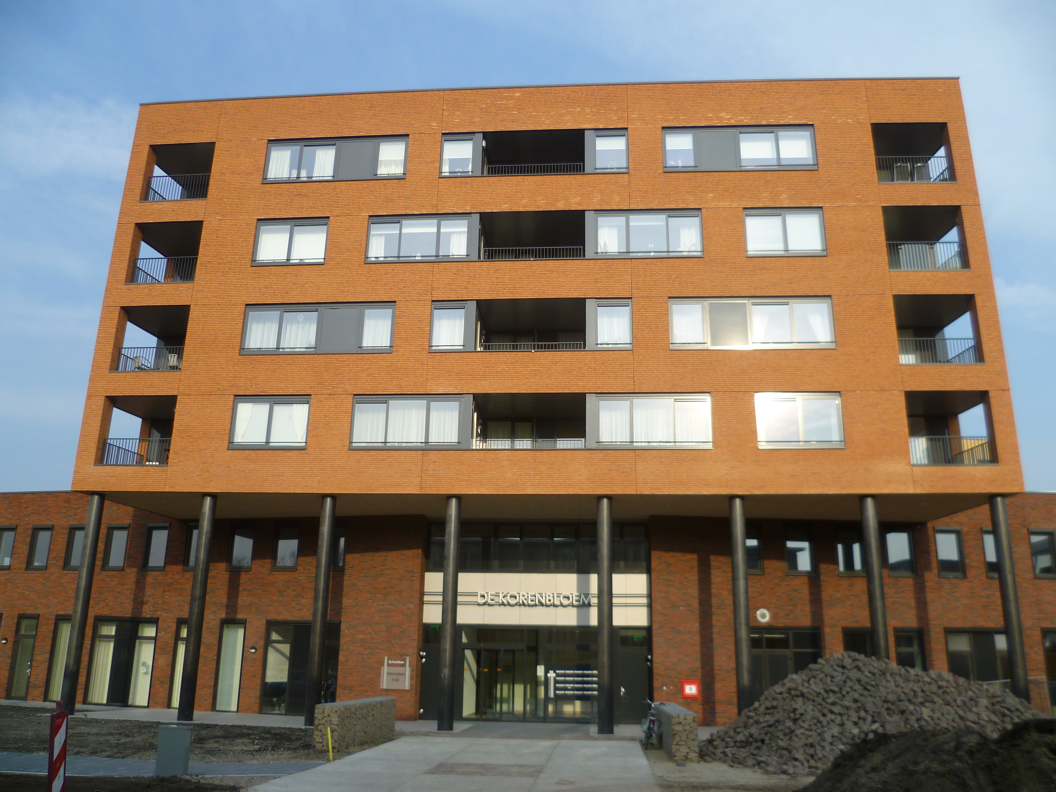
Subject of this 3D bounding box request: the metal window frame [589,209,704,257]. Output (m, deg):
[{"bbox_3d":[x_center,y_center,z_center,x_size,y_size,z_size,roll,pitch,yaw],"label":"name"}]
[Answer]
[{"bbox_3d":[3.586,-4.999,26.407,3.601,1.635,0.150,0,-17,5],"label":"metal window frame"}]

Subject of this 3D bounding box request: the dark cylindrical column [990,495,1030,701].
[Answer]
[{"bbox_3d":[13.197,5.903,23.222,0.450,6.513,0.450,0,-17,4],"label":"dark cylindrical column"}]

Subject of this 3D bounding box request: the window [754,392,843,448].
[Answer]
[{"bbox_3d":[7.860,0.706,24.680,2.461,1.679,0.150,0,-17,4],"label":"window"}]

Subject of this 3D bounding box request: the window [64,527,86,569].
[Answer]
[{"bbox_3d":[-16.611,5.585,31.443,0.923,1.666,0.150,-3,-18,13],"label":"window"}]

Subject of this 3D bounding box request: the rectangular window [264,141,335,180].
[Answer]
[{"bbox_3d":[-7.583,-7.838,28.550,2.336,1.445,0.150,0,-17,4],"label":"rectangular window"}]

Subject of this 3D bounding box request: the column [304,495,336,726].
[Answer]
[{"bbox_3d":[-5.933,6.087,24.551,0.450,6.513,0.450,0,-17,4],"label":"column"}]

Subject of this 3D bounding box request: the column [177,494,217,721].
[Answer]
[{"bbox_3d":[-9.486,5.981,24.619,0.420,6.430,0.420,0,-17,5],"label":"column"}]

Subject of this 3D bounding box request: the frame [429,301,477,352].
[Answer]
[{"bbox_3d":[-2.311,-2.143,26.336,1.394,1.665,0.150,0,-17,4],"label":"frame"}]

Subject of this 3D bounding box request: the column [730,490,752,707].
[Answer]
[{"bbox_3d":[5.906,5.951,23.524,0.430,6.398,0.430,0,-17,4],"label":"column"}]

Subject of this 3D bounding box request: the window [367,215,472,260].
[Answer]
[{"bbox_3d":[-3.471,-5.043,27.330,3.340,1.592,0.120,0,-17,4],"label":"window"}]

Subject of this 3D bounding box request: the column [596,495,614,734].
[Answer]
[{"bbox_3d":[2.162,5.995,23.793,0.430,6.412,0.430,0,-17,4],"label":"column"}]

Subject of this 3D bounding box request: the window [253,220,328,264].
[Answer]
[{"bbox_3d":[-7.691,-4.992,27.666,2.446,1.685,0.120,0,-17,4],"label":"window"}]

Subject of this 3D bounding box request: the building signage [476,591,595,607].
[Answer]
[{"bbox_3d":[0.248,6.791,28.538,3.902,0.466,0.100,0,-17,4],"label":"building signage"}]

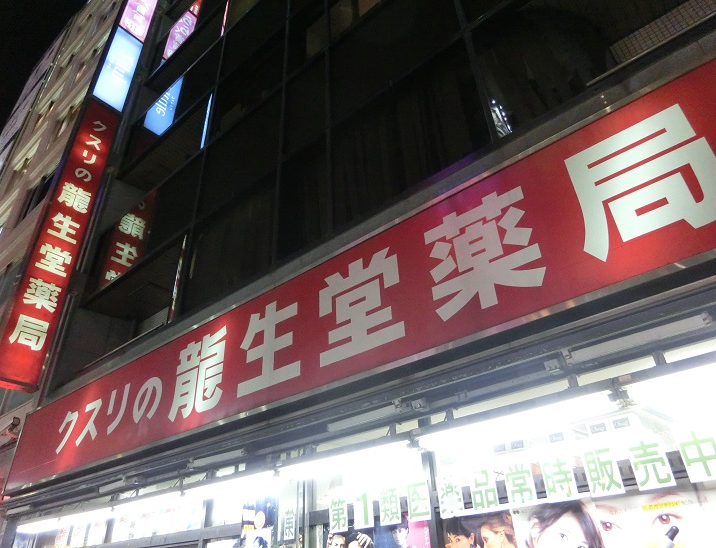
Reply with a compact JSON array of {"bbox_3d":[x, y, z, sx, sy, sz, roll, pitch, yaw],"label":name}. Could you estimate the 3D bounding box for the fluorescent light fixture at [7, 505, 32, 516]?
[{"bbox_3d":[-4.325,3.012,6.450,0.650,0.070,0.070,-26,-39,32],"label":"fluorescent light fixture"}]

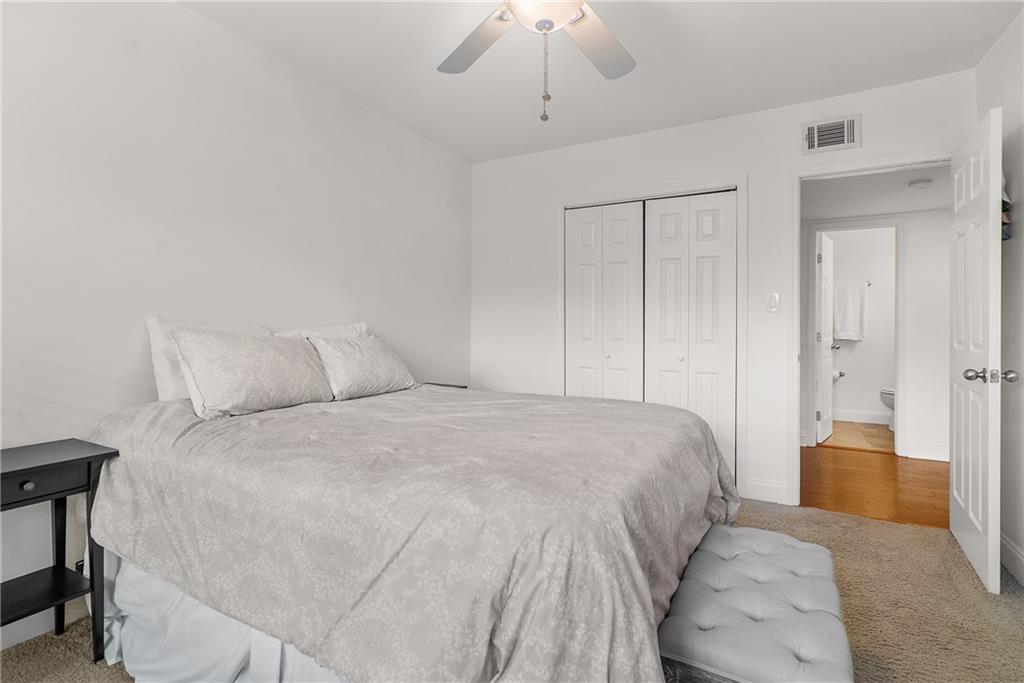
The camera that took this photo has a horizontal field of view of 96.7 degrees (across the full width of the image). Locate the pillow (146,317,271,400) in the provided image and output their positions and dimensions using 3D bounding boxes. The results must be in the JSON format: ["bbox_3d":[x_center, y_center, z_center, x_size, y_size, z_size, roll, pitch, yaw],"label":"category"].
[{"bbox_3d":[-1.256,0.074,2.041,0.170,0.360,0.560,-14,-6,25],"label":"pillow"}]

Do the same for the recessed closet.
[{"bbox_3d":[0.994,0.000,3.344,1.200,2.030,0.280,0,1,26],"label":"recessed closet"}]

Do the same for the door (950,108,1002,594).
[{"bbox_3d":[2.222,0.033,2.203,0.040,2.010,0.760,0,1,35],"label":"door"}]

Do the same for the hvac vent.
[{"bbox_3d":[1.921,-1.245,2.740,0.300,0.200,0.025,0,1,26],"label":"hvac vent"}]

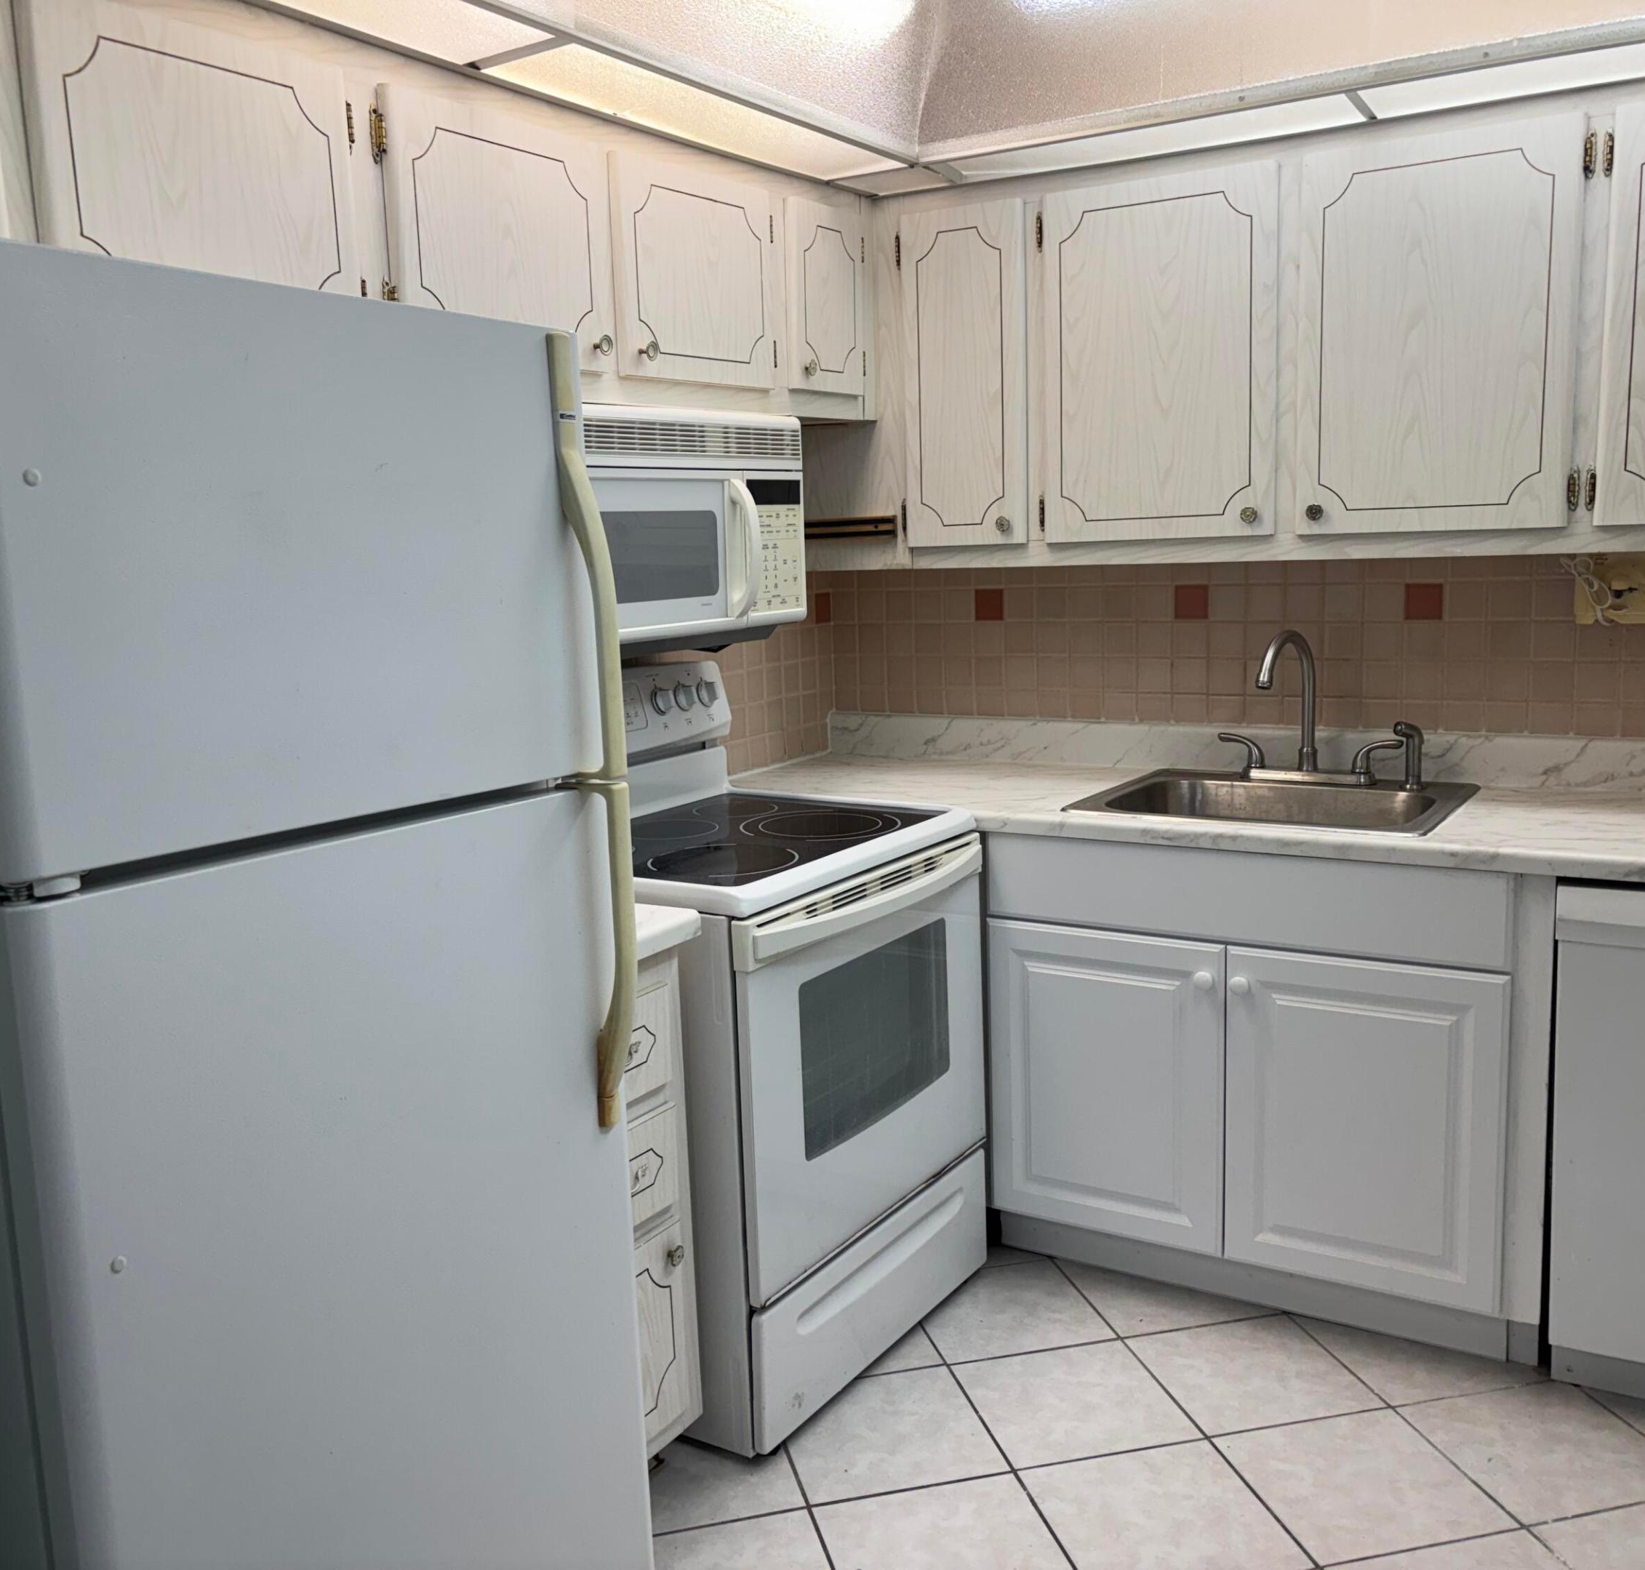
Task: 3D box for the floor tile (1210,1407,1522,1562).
[{"bbox_3d":[0.808,1.048,2.365,0.322,0.012,0.322,-4,9,-13],"label":"floor tile"}]

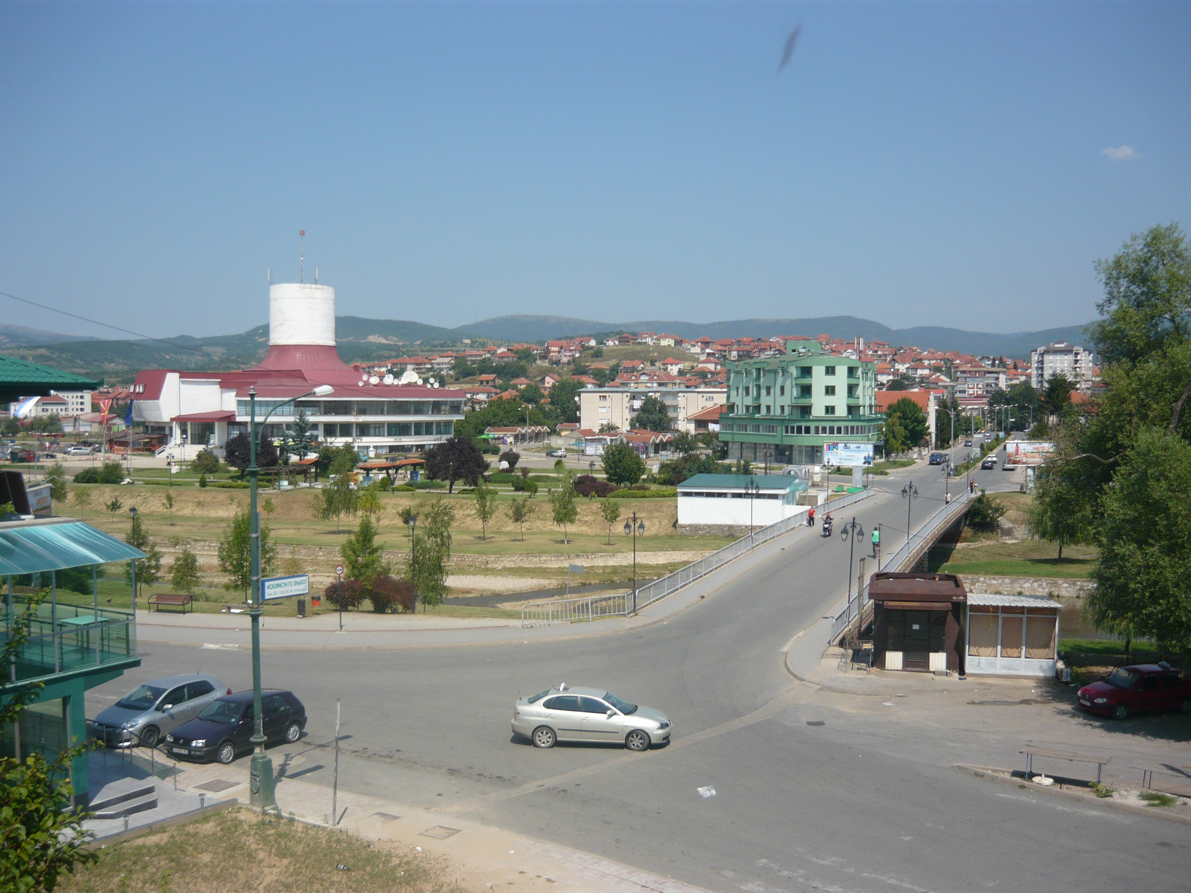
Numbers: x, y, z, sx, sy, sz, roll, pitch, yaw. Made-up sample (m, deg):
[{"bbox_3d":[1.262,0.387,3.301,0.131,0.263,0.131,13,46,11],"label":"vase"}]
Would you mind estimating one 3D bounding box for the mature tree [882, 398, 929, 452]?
[{"bbox_3d":[45.712,-2.943,167.000,6.706,8.486,6.505,0,3,0],"label":"mature tree"}]

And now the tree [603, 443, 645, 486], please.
[{"bbox_3d":[3.624,2.317,145.000,5.470,5.700,5.470,0,2,0],"label":"tree"}]

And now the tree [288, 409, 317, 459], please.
[{"bbox_3d":[-52.489,-1.747,203.000,5.160,9.650,5.160,0,2,0],"label":"tree"}]

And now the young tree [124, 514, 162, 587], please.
[{"bbox_3d":[-21.275,5.091,53.289,1.704,3.951,1.704,-1,3,-22],"label":"young tree"}]

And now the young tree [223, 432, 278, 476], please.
[{"bbox_3d":[-38.562,0.937,127.000,6.037,5.100,5.856,0,3,0],"label":"young tree"}]

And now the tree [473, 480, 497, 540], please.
[{"bbox_3d":[-8.983,5.098,92.500,1.971,5.117,1.912,0,3,0],"label":"tree"}]

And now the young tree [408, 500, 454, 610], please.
[{"bbox_3d":[-7.522,5.007,52.000,2.050,5.280,2.050,0,2,0],"label":"young tree"}]

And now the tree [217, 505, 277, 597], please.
[{"bbox_3d":[-16.442,4.987,53.500,2.850,4.538,2.764,0,3,0],"label":"tree"}]

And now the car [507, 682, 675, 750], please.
[{"bbox_3d":[-0.070,7.190,30.500,4.280,1.450,1.710,0,3,6],"label":"car"}]

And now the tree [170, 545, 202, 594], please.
[{"bbox_3d":[-18.992,5.845,52.625,1.394,2.516,1.394,-1,3,-20],"label":"tree"}]

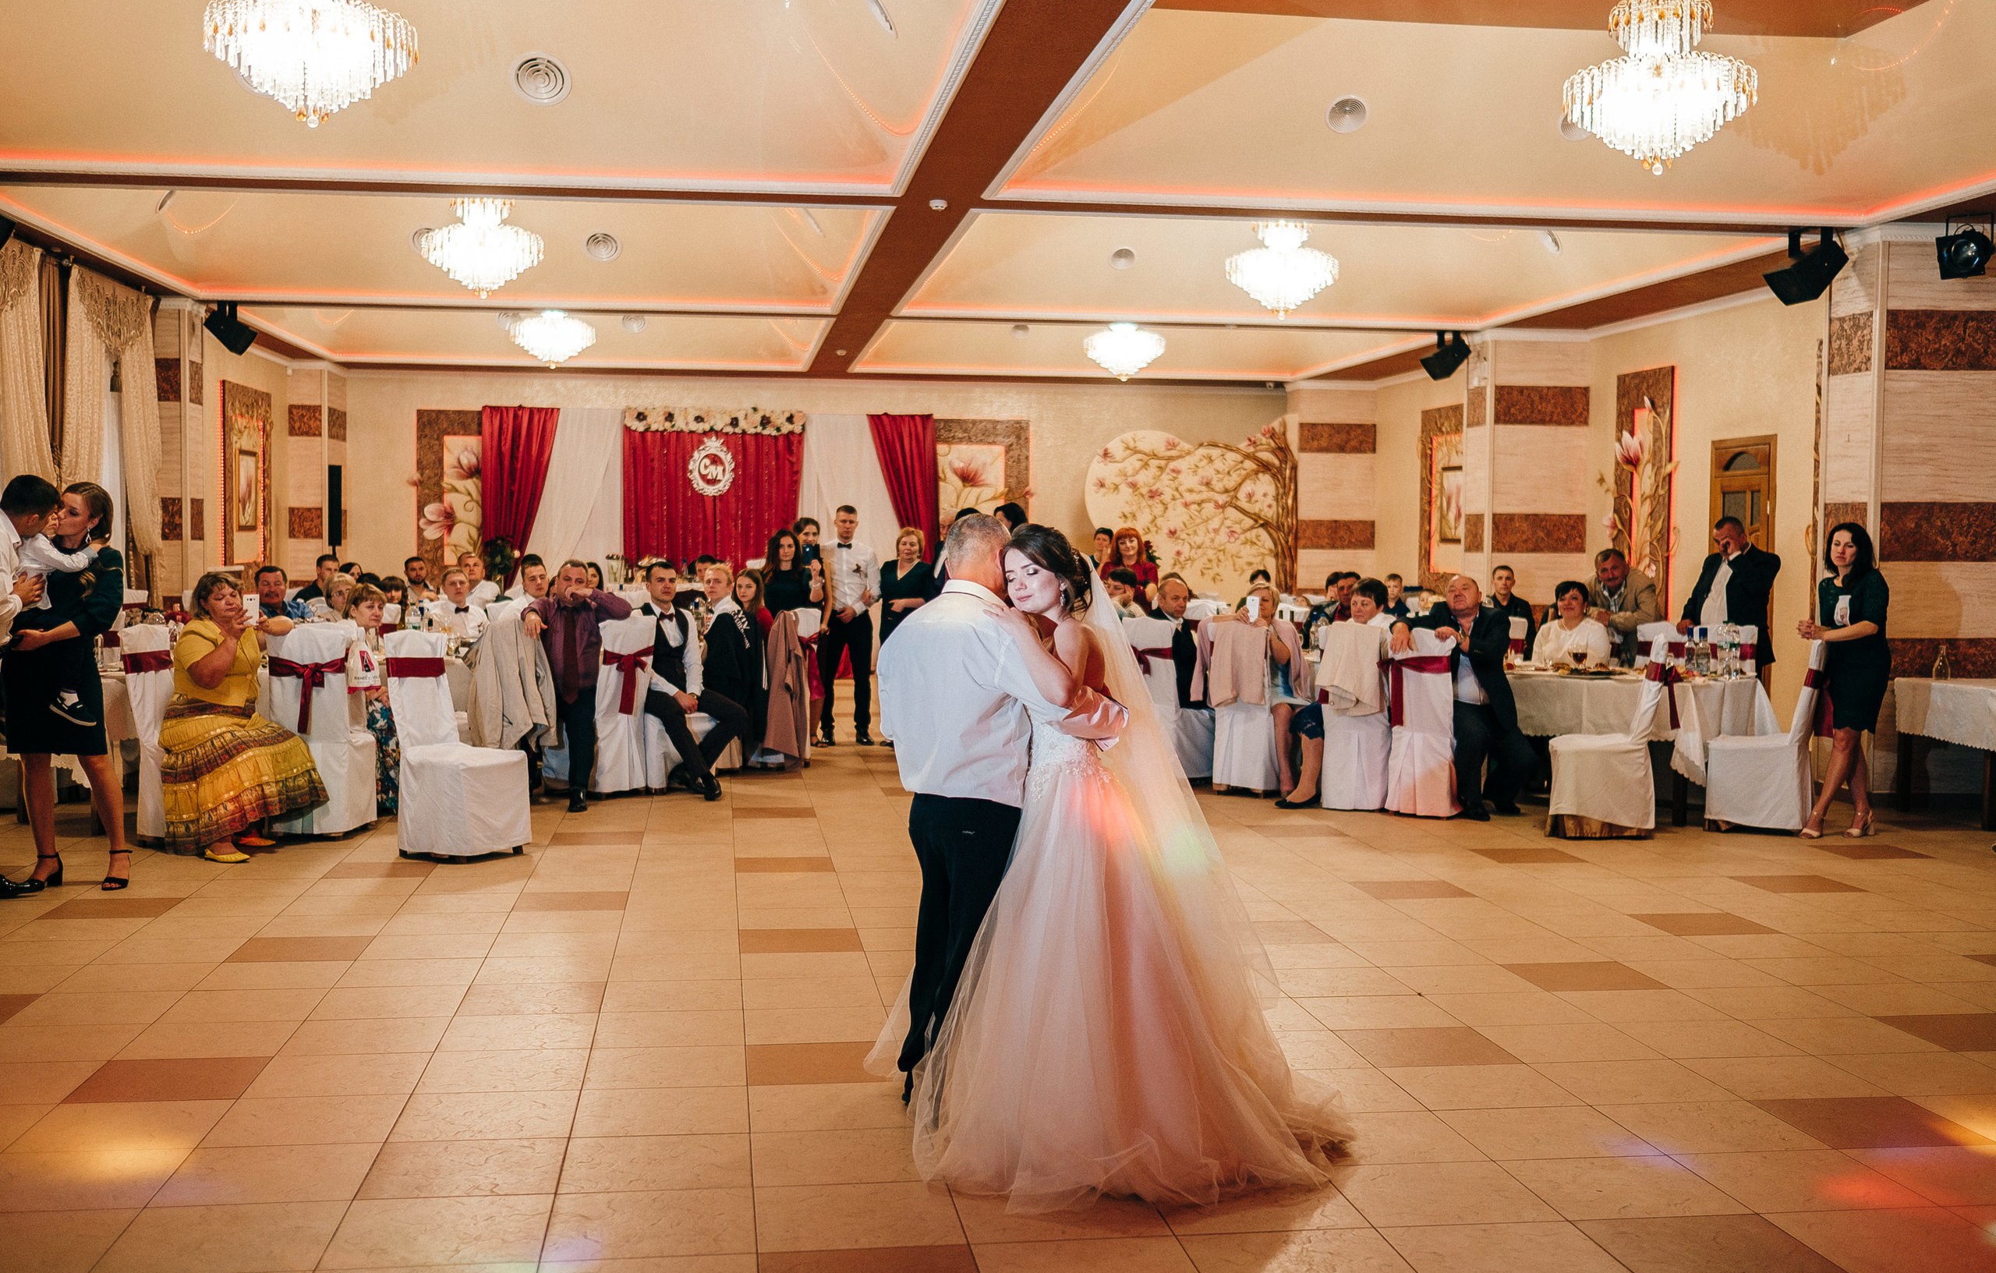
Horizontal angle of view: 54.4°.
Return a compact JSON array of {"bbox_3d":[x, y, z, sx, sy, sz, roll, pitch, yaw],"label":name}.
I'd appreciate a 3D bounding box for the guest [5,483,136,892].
[{"bbox_3d":[-3.996,0.208,8.321,0.500,1.732,0.420,2,3,27],"label":"guest"}]

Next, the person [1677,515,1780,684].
[{"bbox_3d":[4.679,0.086,12.400,0.580,1.730,0.450,3,4,40],"label":"person"}]

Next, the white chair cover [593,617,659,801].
[{"bbox_3d":[-2.254,0.397,11.324,0.420,1.040,0.520,-1,3,-30],"label":"white chair cover"}]

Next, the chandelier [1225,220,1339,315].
[{"bbox_3d":[2.014,-2.610,13.660,0.800,0.750,0.800,0,3,-8],"label":"chandelier"}]

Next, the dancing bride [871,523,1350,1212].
[{"bbox_3d":[0.260,0.494,5.100,1.150,1.578,1.100,0,3,-13],"label":"dancing bride"}]

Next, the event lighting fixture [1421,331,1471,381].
[{"bbox_3d":[3.859,-2.414,16.700,0.410,0.340,0.320,-34,13,-15],"label":"event lighting fixture"}]

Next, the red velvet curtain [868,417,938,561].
[{"bbox_3d":[-1.023,-1.029,21.678,0.820,2.880,0.200,0,3,-8],"label":"red velvet curtain"}]

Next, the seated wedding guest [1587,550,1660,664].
[{"bbox_3d":[4.120,0.175,12.800,0.580,1.500,0.600,2,3,23],"label":"seated wedding guest"}]

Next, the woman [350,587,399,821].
[{"bbox_3d":[-3.463,0.325,10.669,0.470,1.220,0.660,-1,3,-30],"label":"woman"}]

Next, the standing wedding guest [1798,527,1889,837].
[{"bbox_3d":[4.460,0.226,10.219,0.460,1.650,0.380,2,3,25],"label":"standing wedding guest"}]

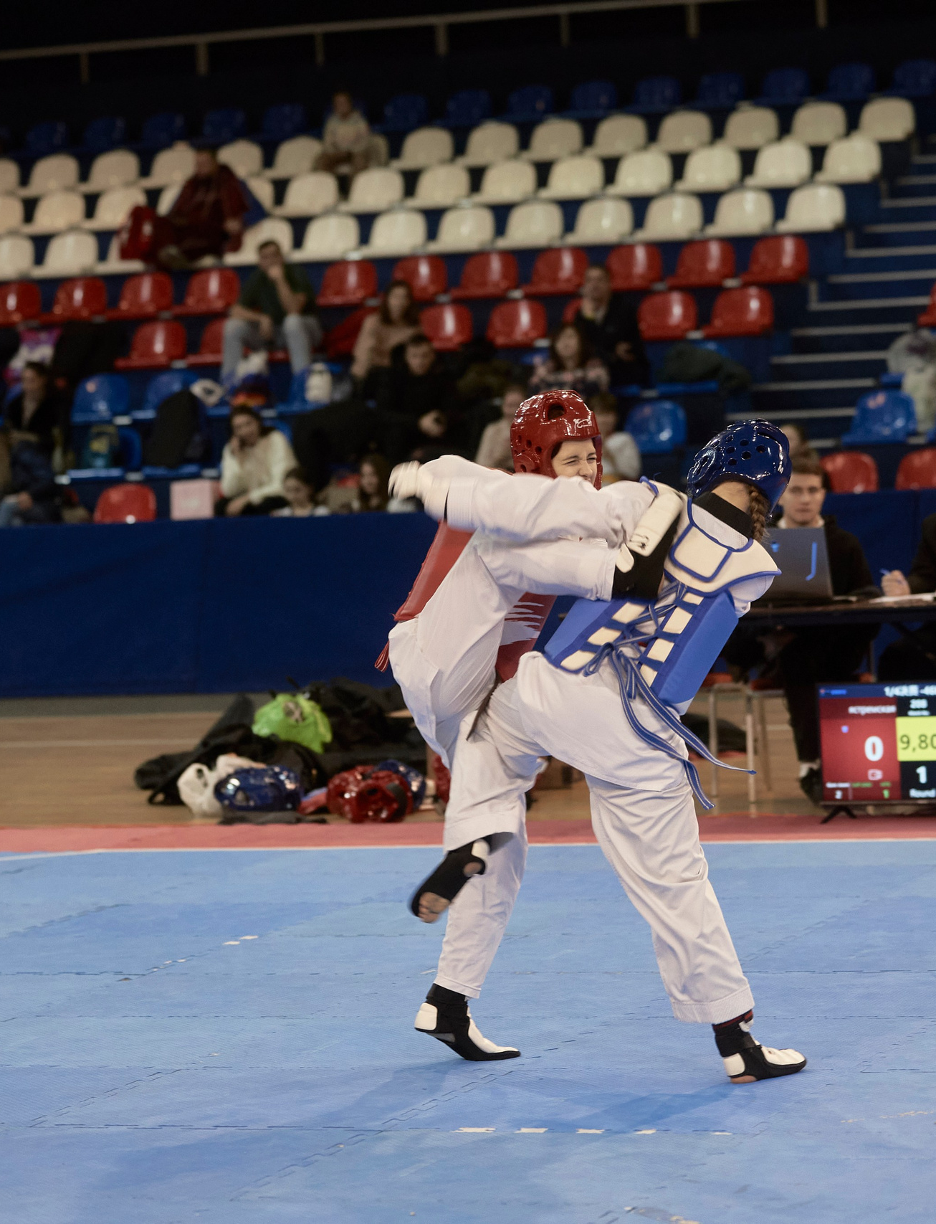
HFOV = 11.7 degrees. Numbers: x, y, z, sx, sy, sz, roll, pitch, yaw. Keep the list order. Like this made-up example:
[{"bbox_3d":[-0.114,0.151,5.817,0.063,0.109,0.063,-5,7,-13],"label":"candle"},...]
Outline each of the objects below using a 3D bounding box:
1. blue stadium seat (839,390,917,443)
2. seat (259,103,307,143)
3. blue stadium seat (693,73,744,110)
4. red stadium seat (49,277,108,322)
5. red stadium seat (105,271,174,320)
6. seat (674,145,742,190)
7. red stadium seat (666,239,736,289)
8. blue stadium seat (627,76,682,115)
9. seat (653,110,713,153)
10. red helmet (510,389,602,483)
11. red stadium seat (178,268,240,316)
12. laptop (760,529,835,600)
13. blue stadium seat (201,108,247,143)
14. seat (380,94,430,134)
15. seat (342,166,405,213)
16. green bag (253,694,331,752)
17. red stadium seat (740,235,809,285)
[{"bbox_3d":[2.357,-1.105,26.159,0.397,0.299,0.372,-2,3,19],"label":"blue stadium seat"},{"bbox_3d":[-1.446,-3.709,34.941,0.410,0.320,0.380,-2,3,19],"label":"seat"},{"bbox_3d":[1.783,-3.691,32.461,0.410,0.310,0.370,-2,3,20],"label":"blue stadium seat"},{"bbox_3d":[-2.917,-2.299,33.791,0.400,0.305,0.390,-2,3,20],"label":"red stadium seat"},{"bbox_3d":[-2.237,-2.138,31.071,0.410,0.320,0.380,-2,3,19],"label":"red stadium seat"},{"bbox_3d":[1.651,-3.031,31.393,0.410,0.315,0.390,-2,3,18],"label":"seat"},{"bbox_3d":[1.487,-2.196,29.108,0.400,0.315,0.370,-2,3,20],"label":"red stadium seat"},{"bbox_3d":[1.359,-3.776,33.626,0.410,0.300,0.380,-2,3,18],"label":"blue stadium seat"},{"bbox_3d":[1.509,-3.405,32.583,0.397,0.299,0.372,-2,3,19],"label":"seat"},{"bbox_3d":[0.212,-0.393,10.750,0.205,0.250,0.240,-5,14,-45],"label":"red helmet"},{"bbox_3d":[-1.739,-2.136,30.603,0.397,0.299,0.372,-2,3,19],"label":"red stadium seat"},{"bbox_3d":[1.160,-0.169,16.493,0.360,0.250,0.320,-1,3,25],"label":"laptop"},{"bbox_3d":[-1.747,-3.501,33.070,0.395,0.290,0.355,-2,3,20],"label":"blue stadium seat"},{"bbox_3d":[-0.506,-3.710,34.272,0.397,0.299,0.372,-2,3,19],"label":"seat"},{"bbox_3d":[-0.676,-2.964,32.234,0.397,0.299,0.372,-2,3,19],"label":"seat"},{"bbox_3d":[-0.705,0.443,18.422,0.340,0.230,0.240,-3,3,-2],"label":"green bag"},{"bbox_3d":[2.133,-2.448,31.944,0.400,0.305,0.390,-2,3,20],"label":"red stadium seat"}]

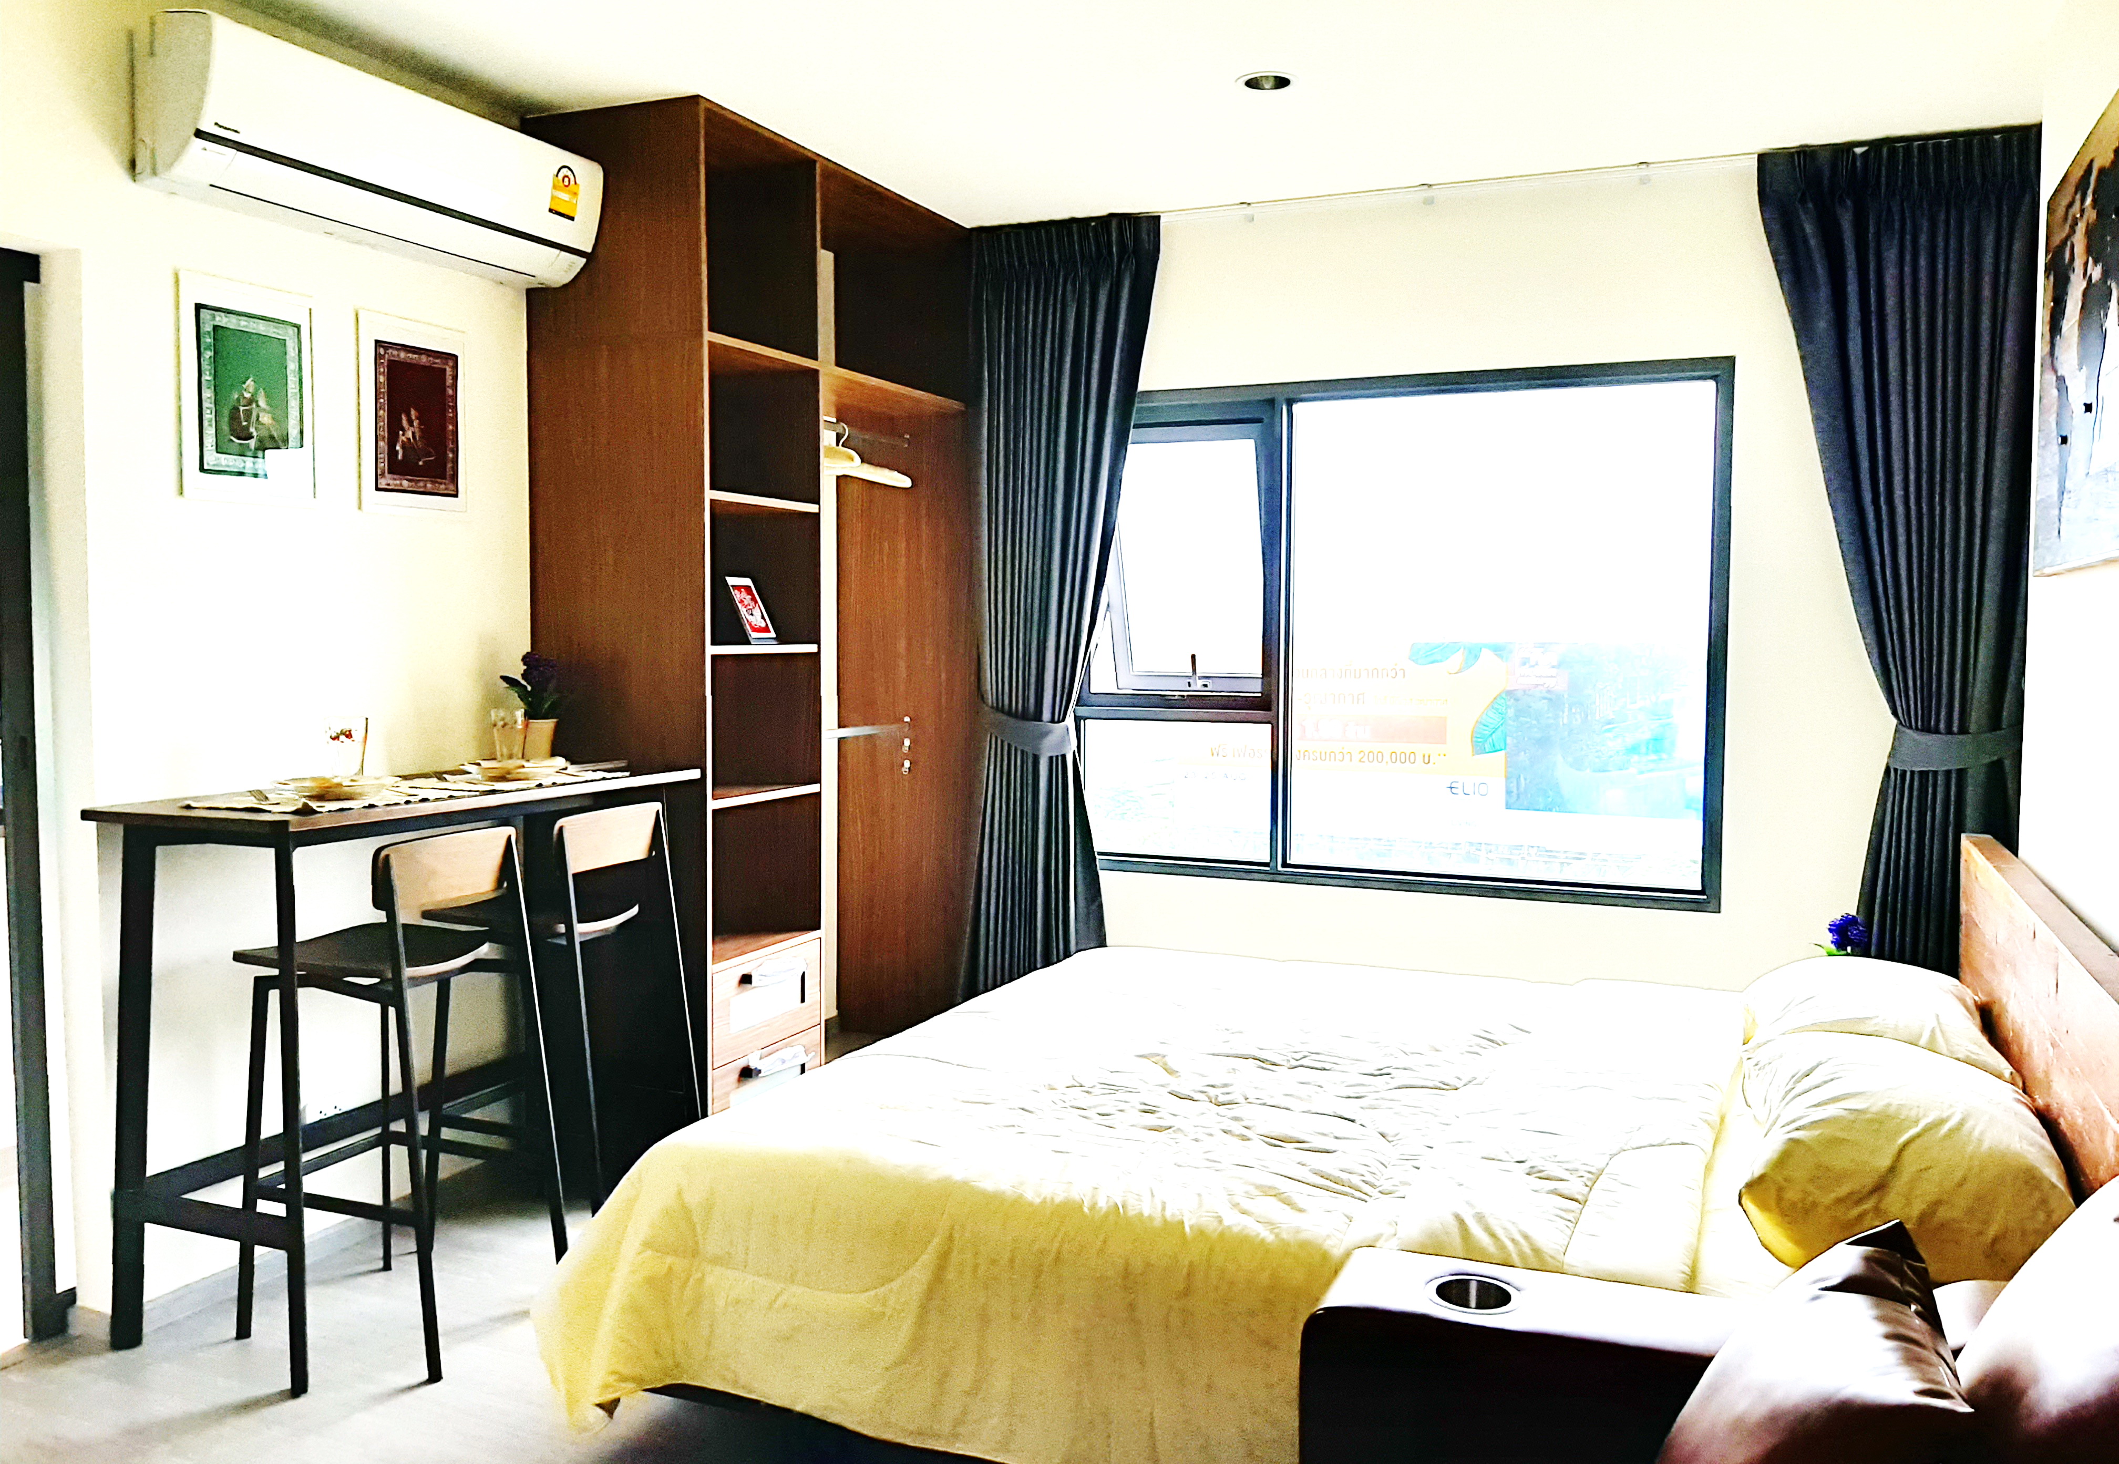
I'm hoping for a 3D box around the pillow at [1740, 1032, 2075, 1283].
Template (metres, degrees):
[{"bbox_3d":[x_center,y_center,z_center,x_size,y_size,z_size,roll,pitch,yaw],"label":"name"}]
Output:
[{"bbox_3d":[1.219,0.596,2.319,0.422,0.194,0.693,2,4,24],"label":"pillow"}]

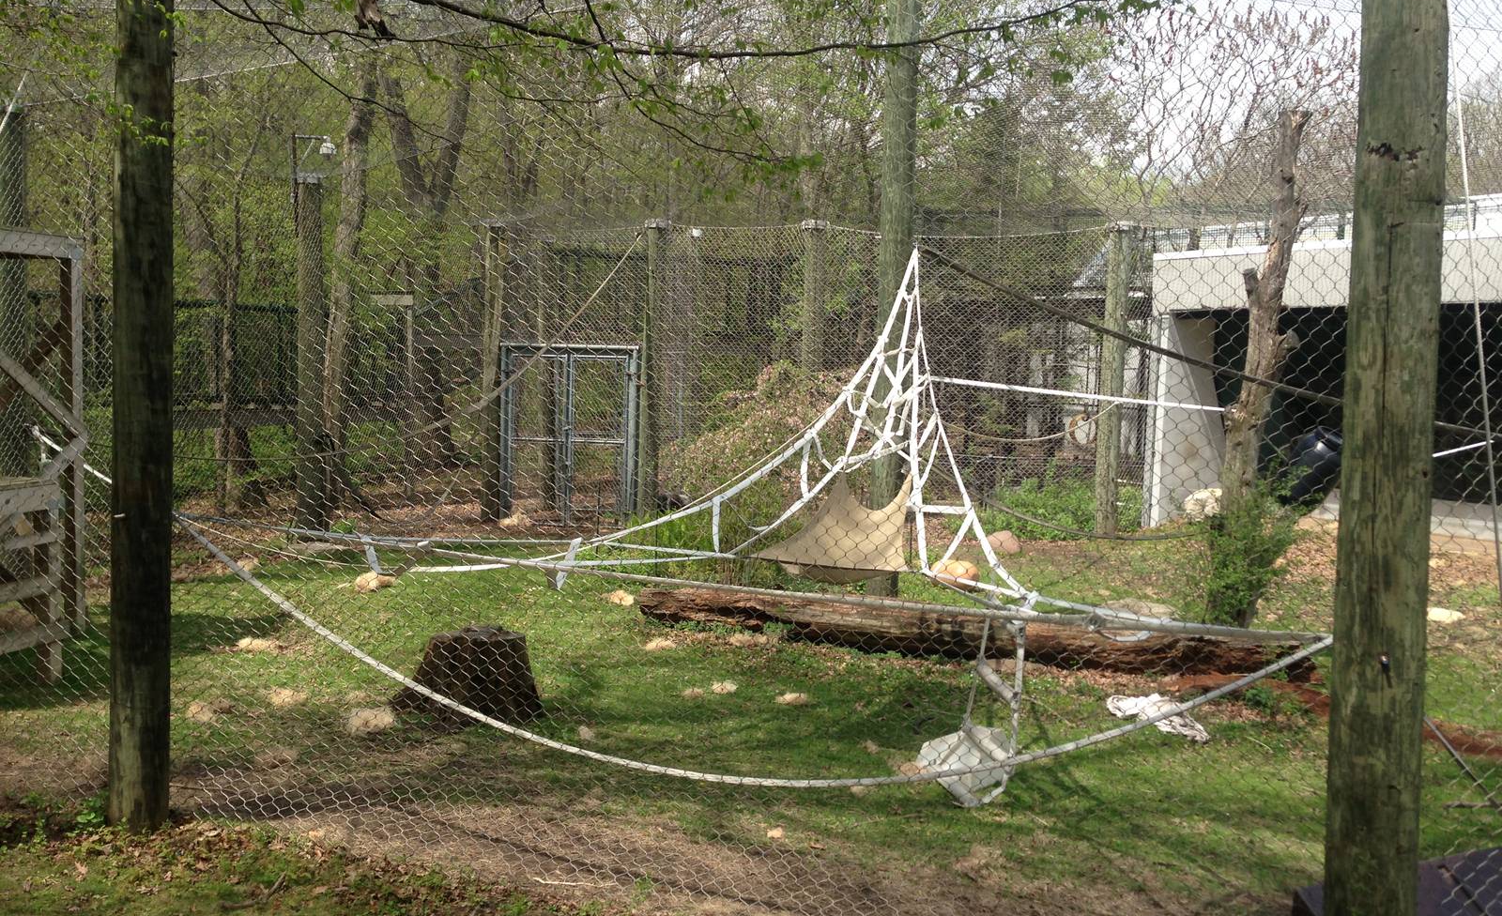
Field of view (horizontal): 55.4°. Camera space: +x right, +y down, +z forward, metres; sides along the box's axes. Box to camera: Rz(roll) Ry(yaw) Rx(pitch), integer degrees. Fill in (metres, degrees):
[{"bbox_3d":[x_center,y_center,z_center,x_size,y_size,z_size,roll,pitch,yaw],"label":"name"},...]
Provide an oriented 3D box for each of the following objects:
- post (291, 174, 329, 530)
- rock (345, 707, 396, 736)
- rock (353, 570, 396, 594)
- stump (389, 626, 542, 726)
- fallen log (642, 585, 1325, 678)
[{"bbox_3d":[-4.505,-1.067,14.600,0.290,3.641,0.290,0,3,-17],"label":"post"},{"bbox_3d":[-2.021,1.390,7.666,0.260,0.110,0.210,0,4,-15],"label":"rock"},{"bbox_3d":[-3.110,1.031,11.900,0.350,0.150,0.270,0,4,-15],"label":"rock"},{"bbox_3d":[-1.554,1.201,8.037,0.790,0.460,0.700,1,4,-11],"label":"stump"},{"bbox_3d":[1.500,1.161,10.319,4.790,0.340,0.400,3,4,19],"label":"fallen log"}]

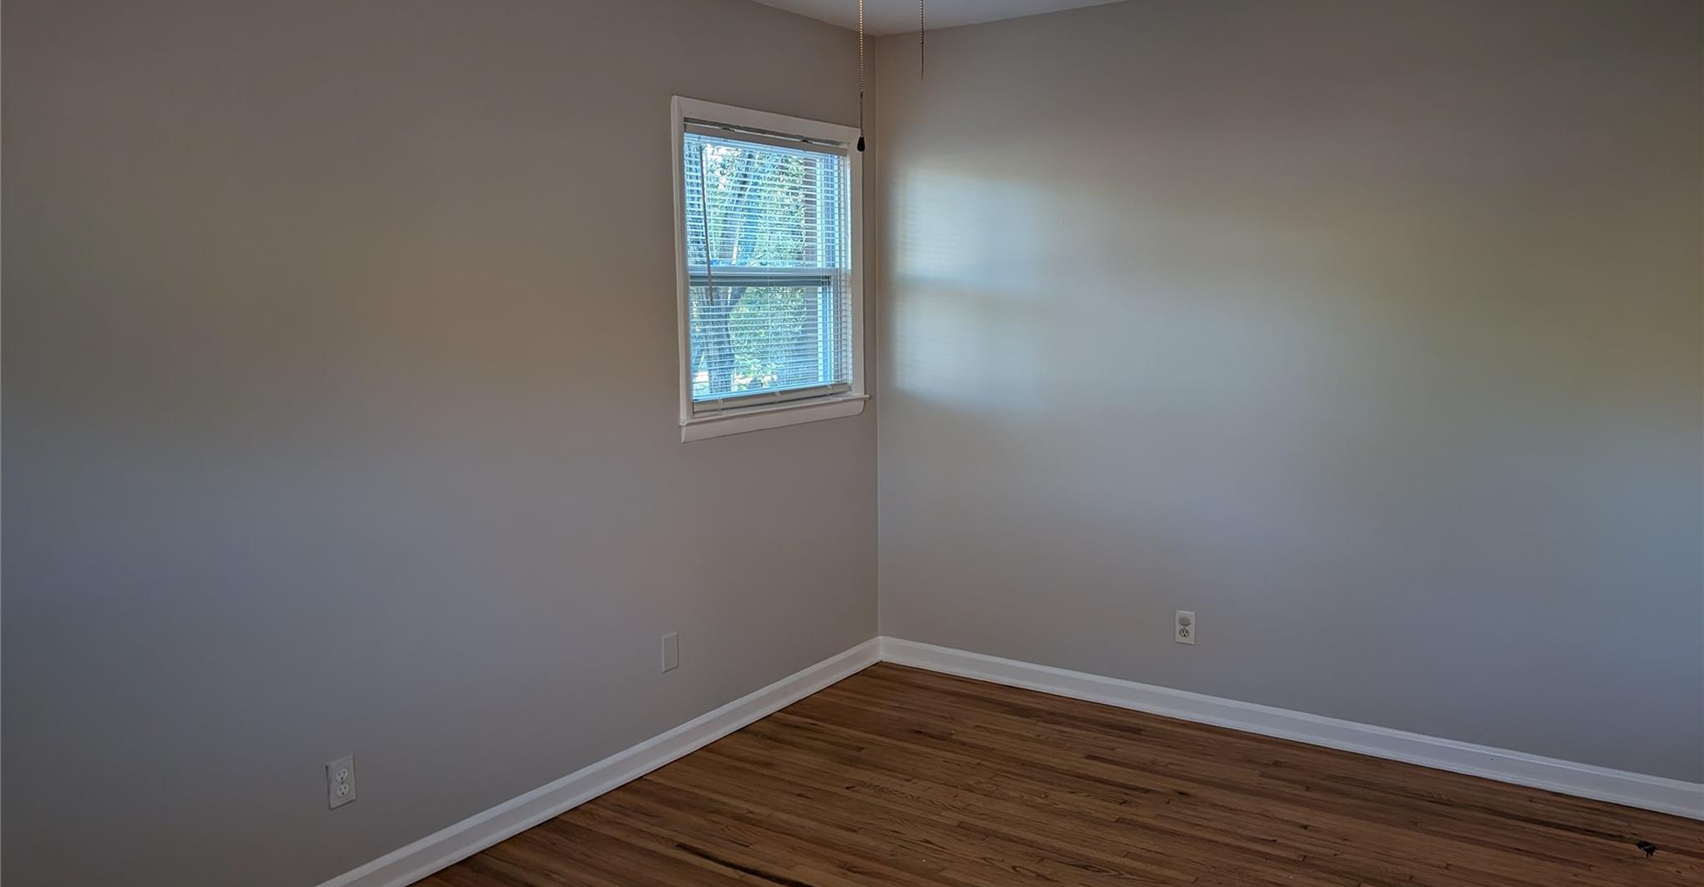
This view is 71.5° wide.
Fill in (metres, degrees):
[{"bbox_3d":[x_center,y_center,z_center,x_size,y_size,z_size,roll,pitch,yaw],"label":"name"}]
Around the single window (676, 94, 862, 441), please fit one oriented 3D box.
[{"bbox_3d":[-0.276,-0.593,4.128,0.100,1.080,1.040,4,9,34],"label":"single window"}]

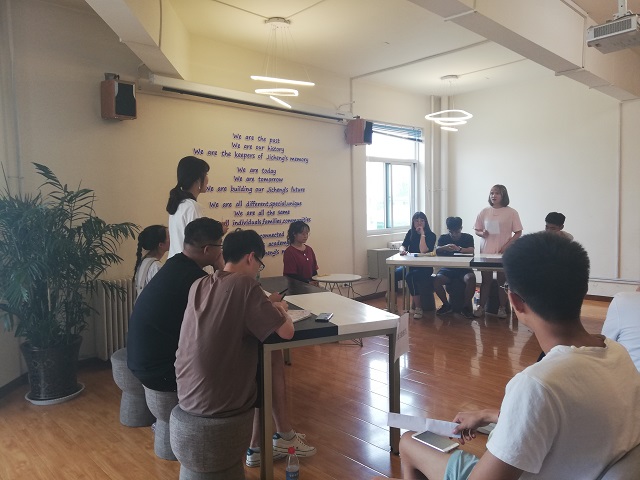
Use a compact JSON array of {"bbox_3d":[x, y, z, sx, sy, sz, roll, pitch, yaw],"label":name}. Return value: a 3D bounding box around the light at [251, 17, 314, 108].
[{"bbox_3d":[-0.381,-1.751,4.810,0.640,0.860,0.640,-1,3,0],"label":"light"}]

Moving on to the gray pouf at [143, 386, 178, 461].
[{"bbox_3d":[-0.810,0.998,2.780,0.400,0.400,0.400,-2,4,-24],"label":"gray pouf"}]

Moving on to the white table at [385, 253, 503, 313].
[{"bbox_3d":[1.753,0.591,5.630,1.800,0.750,0.800,1,4,20],"label":"white table"}]

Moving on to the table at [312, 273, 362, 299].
[{"bbox_3d":[0.182,0.709,4.948,0.510,0.637,0.510,-4,4,-43],"label":"table"}]

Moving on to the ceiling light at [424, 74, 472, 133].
[{"bbox_3d":[1.877,-1.954,6.939,0.670,0.770,0.670,-1,3,0],"label":"ceiling light"}]

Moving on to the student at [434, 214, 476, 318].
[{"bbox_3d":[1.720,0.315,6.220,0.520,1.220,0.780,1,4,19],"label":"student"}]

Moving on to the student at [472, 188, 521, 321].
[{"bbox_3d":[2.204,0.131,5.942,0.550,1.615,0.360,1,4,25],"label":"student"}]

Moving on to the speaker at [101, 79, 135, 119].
[{"bbox_3d":[-1.802,-1.255,4.311,0.230,0.325,0.205,9,9,38],"label":"speaker"}]

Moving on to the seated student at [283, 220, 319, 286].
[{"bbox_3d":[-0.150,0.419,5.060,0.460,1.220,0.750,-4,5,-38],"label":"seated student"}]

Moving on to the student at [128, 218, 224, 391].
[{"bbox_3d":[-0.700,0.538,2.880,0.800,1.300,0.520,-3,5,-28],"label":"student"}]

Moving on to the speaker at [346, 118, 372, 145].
[{"bbox_3d":[0.562,-1.500,6.670,0.280,0.320,0.220,2,5,38],"label":"speaker"}]

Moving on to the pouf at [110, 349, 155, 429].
[{"bbox_3d":[-1.141,0.936,3.125,0.385,0.440,0.385,-4,4,-43],"label":"pouf"}]

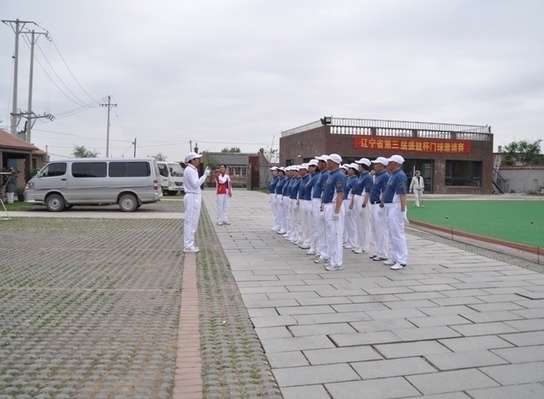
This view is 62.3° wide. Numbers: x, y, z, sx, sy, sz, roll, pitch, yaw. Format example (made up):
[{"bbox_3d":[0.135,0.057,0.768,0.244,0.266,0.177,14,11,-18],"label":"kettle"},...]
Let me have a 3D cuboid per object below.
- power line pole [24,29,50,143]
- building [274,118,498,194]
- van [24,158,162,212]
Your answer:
[{"bbox_3d":[-15.548,-5.658,28.991,1.900,10.300,0.450,0,3,-8],"label":"power line pole"},{"bbox_3d":[9.091,-3.431,39.359,13.800,5.300,12.000,0,4,-14],"label":"building"},{"bbox_3d":[-6.487,-0.566,16.393,4.720,1.900,1.720,0,3,-6],"label":"van"}]

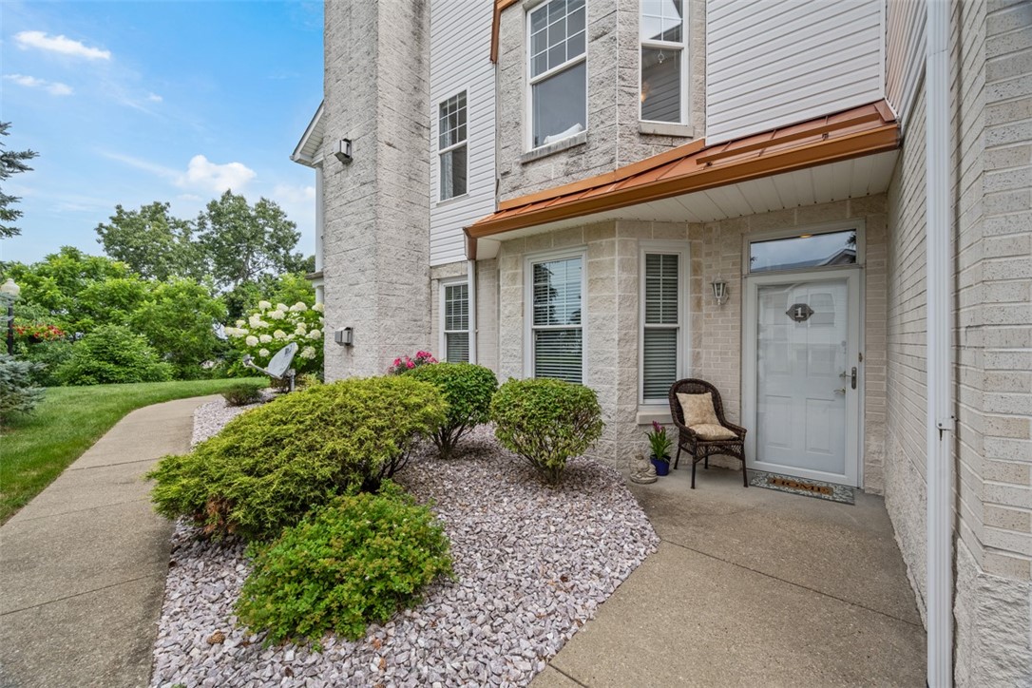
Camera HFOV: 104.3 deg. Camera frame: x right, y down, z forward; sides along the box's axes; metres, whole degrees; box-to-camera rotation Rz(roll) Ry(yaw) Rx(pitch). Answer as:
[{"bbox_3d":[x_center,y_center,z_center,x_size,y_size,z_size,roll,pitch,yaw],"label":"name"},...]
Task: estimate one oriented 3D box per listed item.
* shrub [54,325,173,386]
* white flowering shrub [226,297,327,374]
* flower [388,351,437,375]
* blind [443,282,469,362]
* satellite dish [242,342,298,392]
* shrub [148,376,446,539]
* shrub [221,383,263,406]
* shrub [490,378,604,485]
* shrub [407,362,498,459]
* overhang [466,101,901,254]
[{"bbox_3d":[-14.300,0.380,14.300,3.000,2.050,2.800,0,0,-45],"label":"shrub"},{"bbox_3d":[-5.900,0.150,10.000,2.400,2.350,2.200,0,0,-31],"label":"white flowering shrub"},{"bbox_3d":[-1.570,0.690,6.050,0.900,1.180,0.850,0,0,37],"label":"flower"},{"bbox_3d":[-1.009,-0.275,6.930,0.620,1.550,0.050,0,0,37],"label":"blind"},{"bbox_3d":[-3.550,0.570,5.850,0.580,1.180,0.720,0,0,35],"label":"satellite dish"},{"bbox_3d":[-1.750,0.840,3.540,2.150,1.000,1.800,0,0,-27],"label":"shrub"},{"bbox_3d":[-5.950,1.090,8.750,0.820,0.500,0.800,0,0,-34],"label":"shrub"},{"bbox_3d":[0.312,0.845,3.930,1.100,1.010,1.100,0,0,0],"label":"shrub"},{"bbox_3d":[-0.770,0.775,4.750,1.120,1.130,1.120,0,0,0],"label":"shrub"},{"bbox_3d":[0.953,-1.740,4.644,5.000,0.860,1.120,0,0,37],"label":"overhang"}]

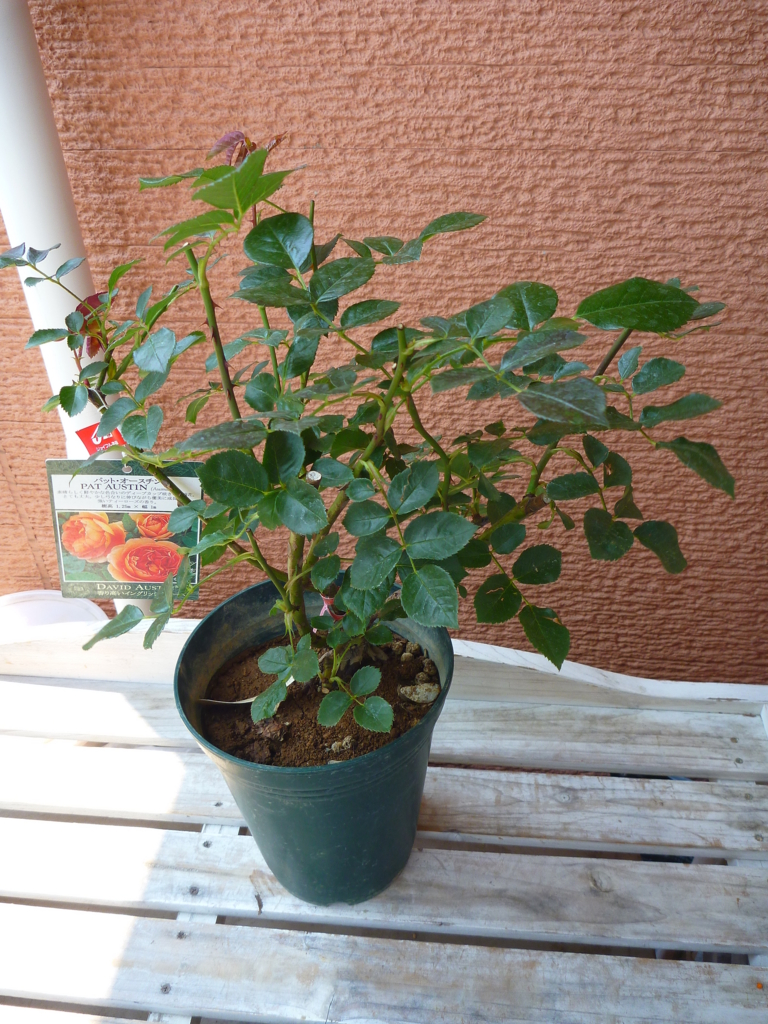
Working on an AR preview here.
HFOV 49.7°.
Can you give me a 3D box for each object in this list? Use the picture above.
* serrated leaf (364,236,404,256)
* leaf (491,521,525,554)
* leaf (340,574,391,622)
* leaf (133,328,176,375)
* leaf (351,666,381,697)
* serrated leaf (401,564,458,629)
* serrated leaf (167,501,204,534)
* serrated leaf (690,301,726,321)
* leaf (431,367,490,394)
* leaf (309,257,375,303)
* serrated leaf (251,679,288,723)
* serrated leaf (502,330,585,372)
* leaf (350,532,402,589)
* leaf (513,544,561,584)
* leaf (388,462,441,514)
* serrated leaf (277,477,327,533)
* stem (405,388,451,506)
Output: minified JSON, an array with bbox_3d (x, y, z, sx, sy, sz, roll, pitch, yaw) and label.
[{"bbox_3d":[0.001,-0.141,0.438,0.019,0.005,0.027,-15,43,-13],"label":"serrated leaf"},{"bbox_3d":[0.077,0.016,0.512,0.026,0.007,0.019,-36,76,-1],"label":"leaf"},{"bbox_3d":[-0.012,0.054,0.537,0.032,0.036,0.010,6,9,-1],"label":"leaf"},{"bbox_3d":[-0.125,-0.089,0.456,0.025,0.006,0.031,-22,70,-15],"label":"leaf"},{"bbox_3d":[-0.012,0.112,0.552,0.018,0.007,0.026,42,74,14],"label":"leaf"},{"bbox_3d":[0.027,0.050,0.493,0.031,0.008,0.042,-37,77,-6],"label":"serrated leaf"},{"bbox_3d":[-0.126,0.005,0.521,0.023,0.005,0.020,-37,77,-17],"label":"serrated leaf"},{"bbox_3d":[0.185,-0.115,0.474,0.027,0.004,0.014,-20,46,-10],"label":"serrated leaf"},{"bbox_3d":[0.039,-0.067,0.422,0.034,0.005,0.018,-13,40,5],"label":"leaf"},{"bbox_3d":[-0.019,-0.115,0.406,0.029,0.007,0.043,31,60,28],"label":"leaf"},{"bbox_3d":[-0.079,0.131,0.577,0.019,0.006,0.037,27,68,40],"label":"serrated leaf"},{"bbox_3d":[0.088,-0.088,0.455,0.051,0.008,0.031,-23,33,-4],"label":"serrated leaf"},{"bbox_3d":[-0.008,0.030,0.525,0.042,0.007,0.033,-39,72,-20],"label":"leaf"},{"bbox_3d":[0.095,0.033,0.517,0.035,0.008,0.025,-30,74,1],"label":"leaf"},{"bbox_3d":[0.017,-0.013,0.452,0.027,0.007,0.040,20,55,28],"label":"leaf"},{"bbox_3d":[-0.050,-0.004,0.504,0.037,0.006,0.028,40,69,13],"label":"serrated leaf"},{"bbox_3d":[0.027,-0.036,0.502,0.014,0.090,0.010,-14,38,7],"label":"stem"}]

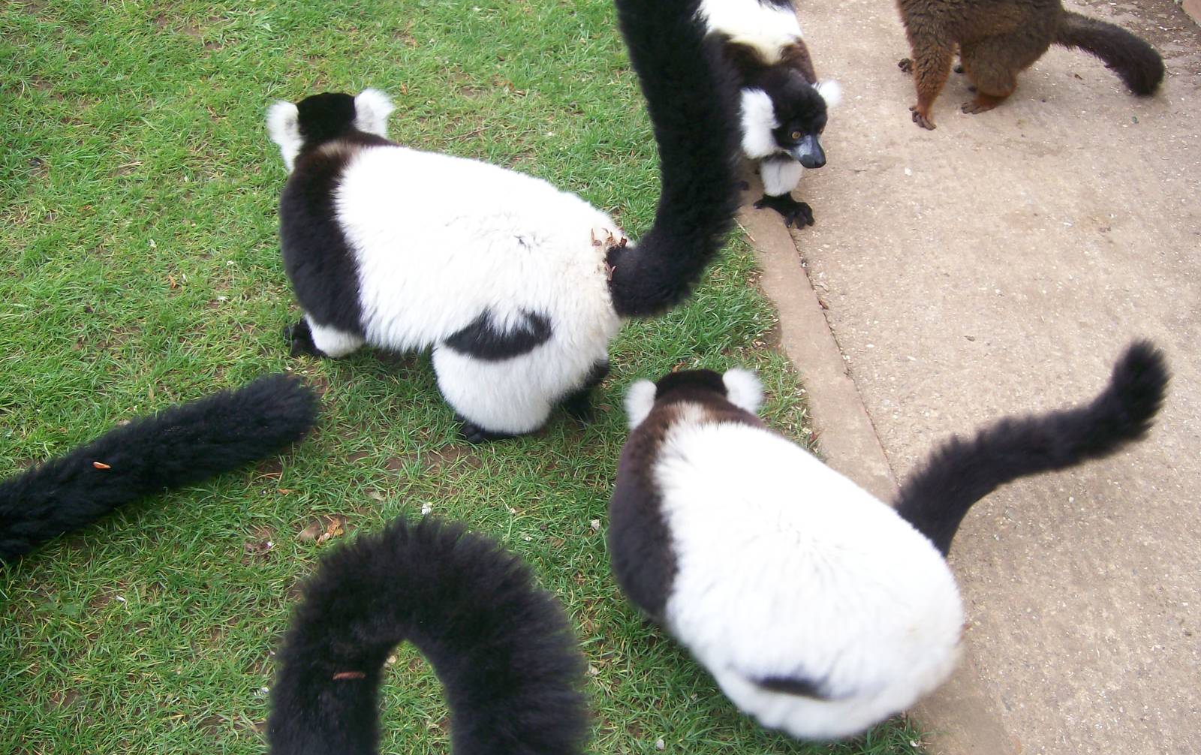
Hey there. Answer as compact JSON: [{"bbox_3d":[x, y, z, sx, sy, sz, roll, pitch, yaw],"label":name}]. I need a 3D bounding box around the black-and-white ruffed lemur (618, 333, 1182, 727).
[{"bbox_3d":[0.267,0.104,1.296,0.415,0.335,0.515,31,52,28],"label":"black-and-white ruffed lemur"}]

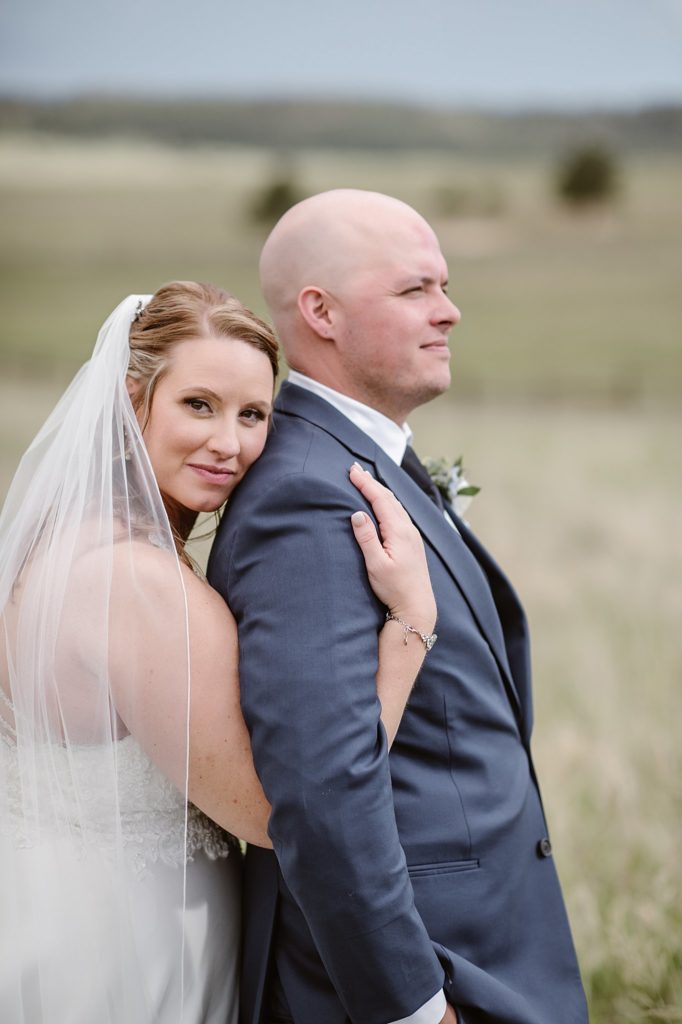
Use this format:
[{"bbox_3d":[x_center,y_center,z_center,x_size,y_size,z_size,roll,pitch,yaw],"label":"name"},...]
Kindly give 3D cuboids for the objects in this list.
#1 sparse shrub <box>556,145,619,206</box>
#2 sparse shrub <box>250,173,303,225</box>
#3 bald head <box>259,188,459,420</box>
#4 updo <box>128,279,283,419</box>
[{"bbox_3d":[6.323,-8.632,62.000,1.600,1.600,1.600,1,8,0],"label":"sparse shrub"},{"bbox_3d":[-1.388,-6.745,52.000,1.150,1.150,1.150,1,8,0],"label":"sparse shrub"},{"bbox_3d":[0.018,-0.227,2.630,0.225,0.250,0.175,4,8,22],"label":"bald head"},{"bbox_3d":[-0.152,-0.166,2.600,0.180,0.200,0.210,8,8,-23],"label":"updo"}]

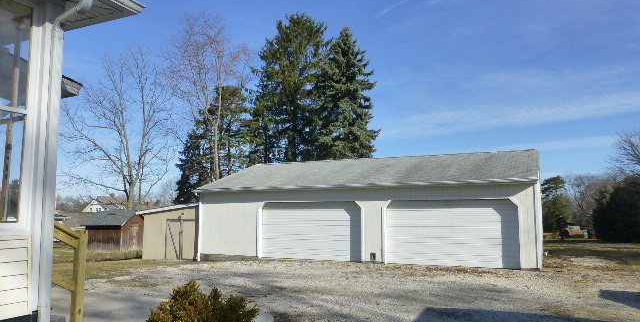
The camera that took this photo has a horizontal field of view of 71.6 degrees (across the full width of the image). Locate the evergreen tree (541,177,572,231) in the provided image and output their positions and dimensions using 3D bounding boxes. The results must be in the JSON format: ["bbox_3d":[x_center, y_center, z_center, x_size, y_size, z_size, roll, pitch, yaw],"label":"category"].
[{"bbox_3d":[25.324,4.505,47.773,3.445,5.898,3.445,-3,-6,28],"label":"evergreen tree"}]

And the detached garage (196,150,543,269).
[{"bbox_3d":[2.973,2.281,22.987,14.870,4.870,10.950,-3,-6,25],"label":"detached garage"}]

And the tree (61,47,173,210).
[{"bbox_3d":[-16.721,-1.555,36.349,8.242,15.981,8.242,2,-6,-25],"label":"tree"}]

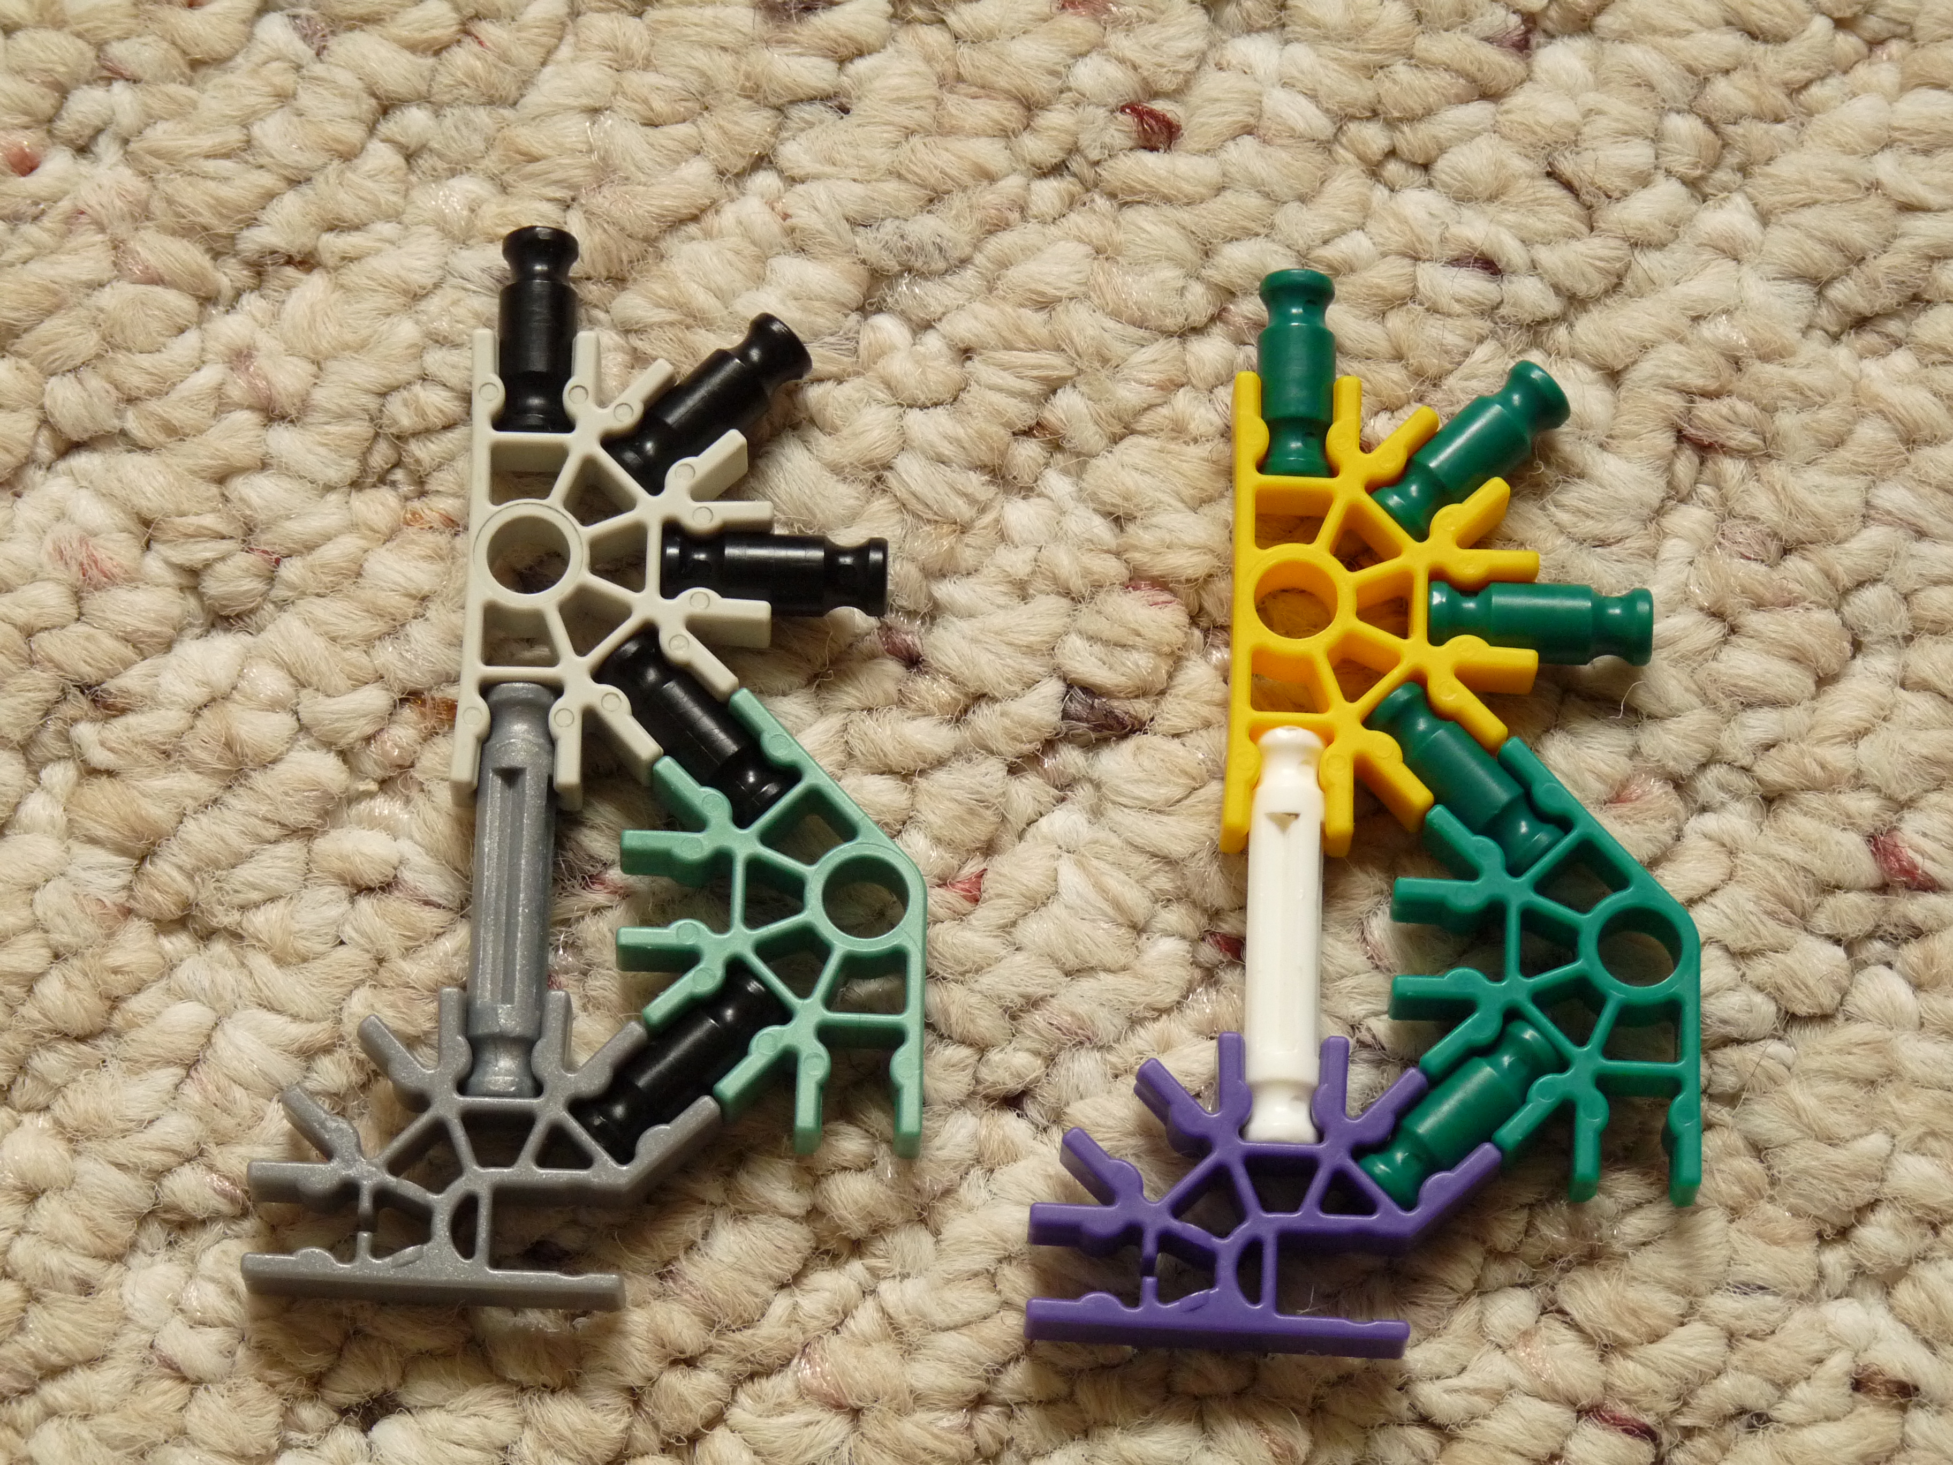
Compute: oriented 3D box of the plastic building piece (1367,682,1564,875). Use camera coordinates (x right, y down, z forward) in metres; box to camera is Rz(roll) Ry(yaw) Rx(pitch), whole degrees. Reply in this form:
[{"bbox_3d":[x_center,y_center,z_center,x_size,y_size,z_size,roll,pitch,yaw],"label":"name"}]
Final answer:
[{"bbox_3d":[0.037,0.004,0.591,0.006,0.006,0.017,-42,76,-14],"label":"plastic building piece"}]

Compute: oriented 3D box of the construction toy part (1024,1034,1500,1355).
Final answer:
[{"bbox_3d":[0.021,0.034,0.579,0.035,0.006,0.023,2,70,0],"label":"construction toy part"}]

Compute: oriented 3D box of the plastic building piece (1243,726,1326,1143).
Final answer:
[{"bbox_3d":[0.024,0.016,0.586,0.006,0.006,0.033,2,70,0],"label":"plastic building piece"}]

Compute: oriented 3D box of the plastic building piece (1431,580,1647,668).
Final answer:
[{"bbox_3d":[0.043,-0.009,0.595,0.017,0.006,0.006,2,70,0],"label":"plastic building piece"}]

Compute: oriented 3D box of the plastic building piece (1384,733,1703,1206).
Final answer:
[{"bbox_3d":[0.043,0.018,0.586,0.023,0.006,0.035,2,70,0],"label":"plastic building piece"}]

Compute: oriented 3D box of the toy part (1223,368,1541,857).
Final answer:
[{"bbox_3d":[0.031,-0.009,0.595,0.023,0.006,0.037,2,70,0],"label":"toy part"}]

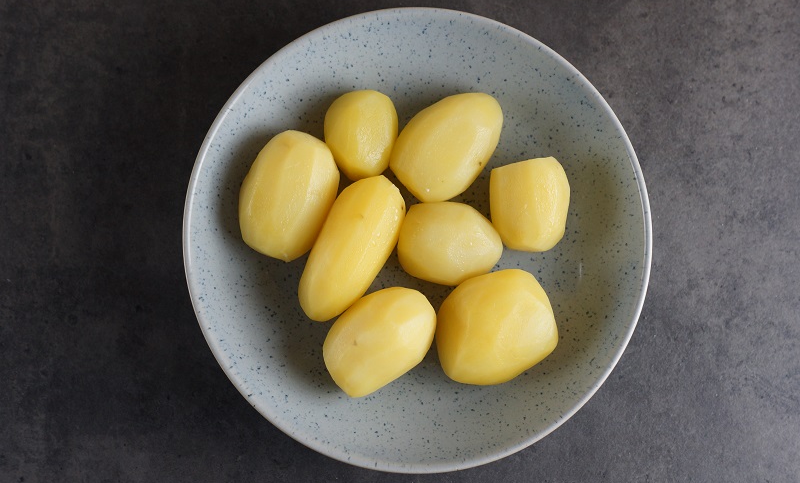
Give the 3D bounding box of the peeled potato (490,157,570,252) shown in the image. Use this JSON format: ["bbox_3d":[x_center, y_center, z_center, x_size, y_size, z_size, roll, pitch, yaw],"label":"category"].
[{"bbox_3d":[0.072,-0.018,0.913,0.045,0.043,0.050,-12,89,0],"label":"peeled potato"}]

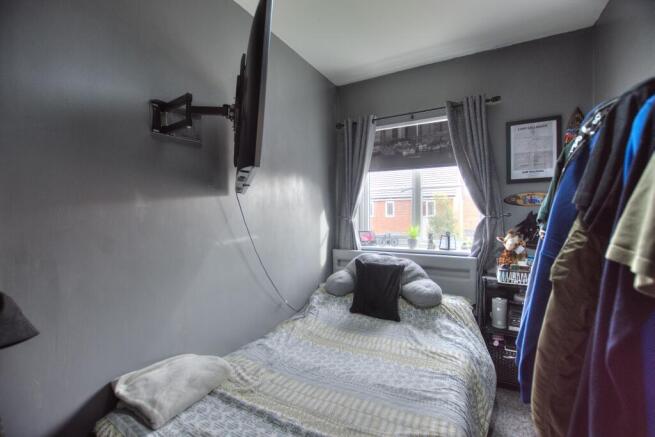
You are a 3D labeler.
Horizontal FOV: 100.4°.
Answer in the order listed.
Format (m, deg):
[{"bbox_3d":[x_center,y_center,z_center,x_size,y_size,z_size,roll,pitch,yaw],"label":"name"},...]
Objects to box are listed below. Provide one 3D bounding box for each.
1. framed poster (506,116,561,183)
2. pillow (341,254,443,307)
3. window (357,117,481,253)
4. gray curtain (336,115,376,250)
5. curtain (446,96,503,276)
[{"bbox_3d":[1.506,-0.499,1.998,0.323,0.450,0.025,0,0,27],"label":"framed poster"},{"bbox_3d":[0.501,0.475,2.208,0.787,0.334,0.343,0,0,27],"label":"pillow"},{"bbox_3d":[0.767,-0.285,2.459,1.090,1.130,0.130,0,0,27],"label":"window"},{"bbox_3d":[0.267,-0.267,2.561,0.400,1.335,0.130,0,0,27],"label":"gray curtain"},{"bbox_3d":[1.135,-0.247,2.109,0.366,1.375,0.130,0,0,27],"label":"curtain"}]

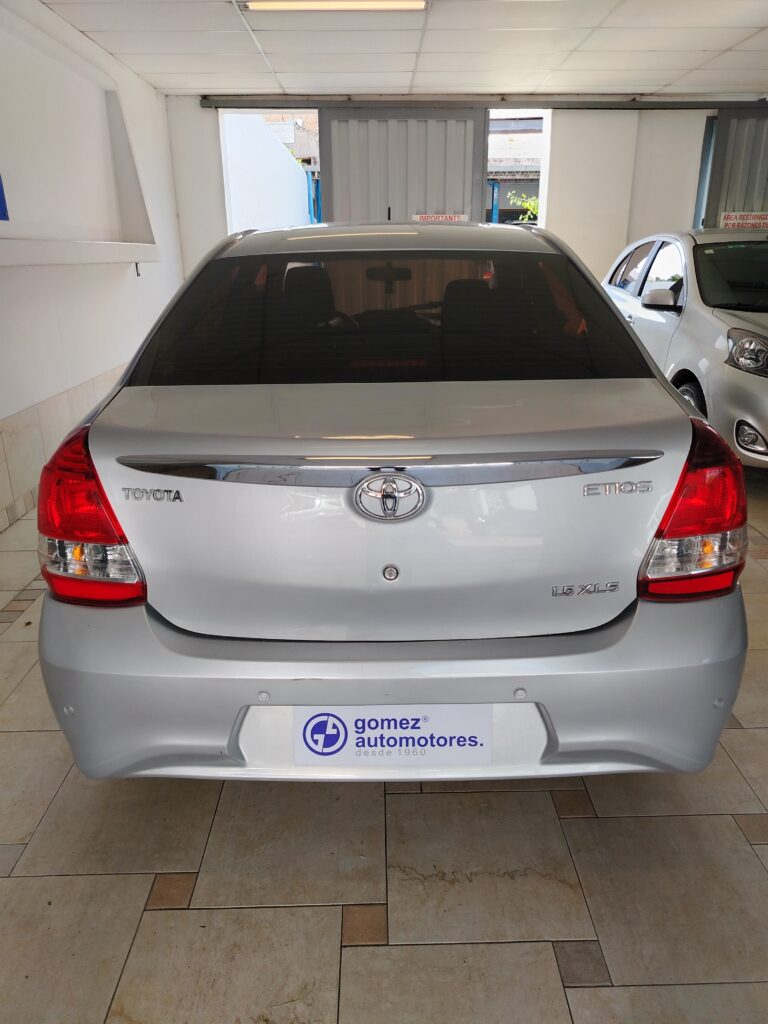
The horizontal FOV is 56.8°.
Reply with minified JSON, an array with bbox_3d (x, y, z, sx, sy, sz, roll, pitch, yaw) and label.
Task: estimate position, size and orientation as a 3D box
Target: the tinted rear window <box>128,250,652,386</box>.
[{"bbox_3d":[0.016,-0.550,1.950,1.300,0.100,0.580,-1,51,0],"label":"tinted rear window"}]

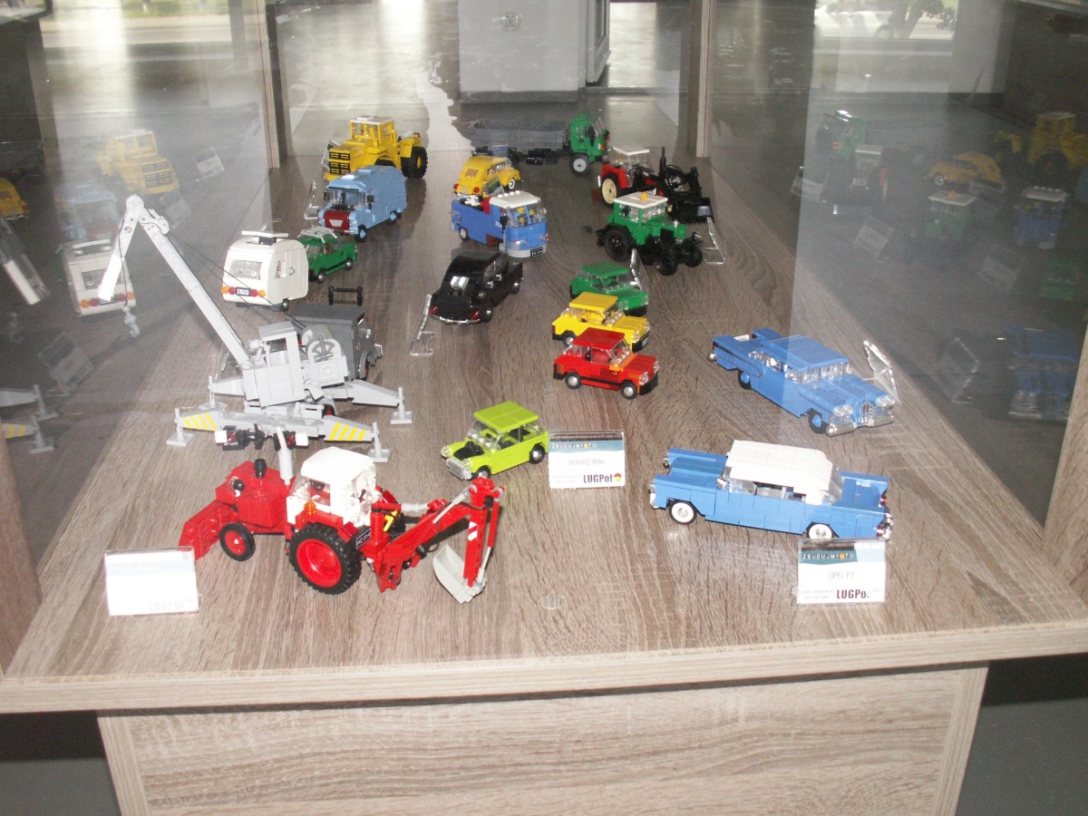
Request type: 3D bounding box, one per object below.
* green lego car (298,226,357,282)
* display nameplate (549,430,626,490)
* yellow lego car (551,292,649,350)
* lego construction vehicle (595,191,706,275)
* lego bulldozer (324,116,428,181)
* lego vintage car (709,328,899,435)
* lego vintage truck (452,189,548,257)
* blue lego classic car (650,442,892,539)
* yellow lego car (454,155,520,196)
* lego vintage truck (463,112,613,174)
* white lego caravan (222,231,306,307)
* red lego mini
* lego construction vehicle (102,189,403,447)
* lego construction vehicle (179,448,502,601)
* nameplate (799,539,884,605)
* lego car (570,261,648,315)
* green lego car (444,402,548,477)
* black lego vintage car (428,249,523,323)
[{"bbox_3d":[-0.231,-0.160,1.139,0.035,0.046,0.077,13,30,24],"label":"green lego car"},{"bbox_3d":[0.030,0.035,0.766,0.052,0.034,0.023,-1,27,-2],"label":"display nameplate"},{"bbox_3d":[0.051,-0.073,0.956,0.077,0.040,0.037,10,28,21],"label":"yellow lego car"},{"bbox_3d":[0.111,-0.188,1.167,0.117,0.069,0.054,23,35,38],"label":"lego construction vehicle"},{"bbox_3d":[-0.222,-0.335,1.437,0.078,0.088,0.150,12,29,22],"label":"lego bulldozer"},{"bbox_3d":[0.204,-0.030,0.884,0.051,0.042,0.158,-14,30,-25],"label":"lego vintage car"},{"bbox_3d":[-0.044,-0.206,1.211,0.121,0.054,0.045,22,34,38],"label":"lego vintage truck"},{"bbox_3d":[0.148,0.052,0.718,0.152,0.047,0.048,8,28,15],"label":"blue lego classic car"},{"bbox_3d":[-0.074,-0.299,1.408,0.044,0.049,0.095,17,31,30],"label":"yellow lego car"},{"bbox_3d":[-0.007,-0.367,1.518,0.188,0.072,0.066,4,26,8],"label":"lego vintage truck"},{"bbox_3d":[-0.262,-0.132,1.046,0.051,0.072,0.082,7,14,13],"label":"white lego caravan"},{"bbox_3d":[0.051,-0.036,0.880,0.077,0.040,0.037,11,28,22],"label":"red lego mini"},{"bbox_3d":[-0.186,-0.080,0.805,0.178,0.187,0.175,4,26,9],"label":"lego construction vehicle"},{"bbox_3d":[-0.126,0.060,0.660,0.199,0.087,0.062,11,29,21],"label":"lego construction vehicle"},{"bbox_3d":[0.168,0.090,0.624,0.051,0.036,0.020,-1,26,-1],"label":"nameplate"},{"bbox_3d":[0.062,-0.112,1.048,0.035,0.041,0.078,-18,32,-31],"label":"lego car"},{"bbox_3d":[-0.036,0.024,0.760,0.069,0.038,0.036,-20,32,-34],"label":"green lego car"},{"bbox_3d":[-0.063,-0.118,1.034,0.047,0.051,0.131,9,27,17],"label":"black lego vintage car"}]

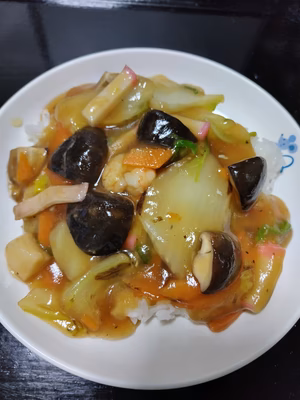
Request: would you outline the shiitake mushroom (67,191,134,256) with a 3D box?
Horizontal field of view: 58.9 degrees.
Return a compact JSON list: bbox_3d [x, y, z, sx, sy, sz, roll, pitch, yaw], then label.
[{"bbox_3d":[-0.033,0.015,0.169,0.039,0.018,0.037,6,74,-3],"label":"shiitake mushroom"}]

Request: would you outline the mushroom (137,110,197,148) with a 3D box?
[{"bbox_3d":[0.015,-0.053,0.200,0.040,0.018,0.024,13,76,-5],"label":"mushroom"}]

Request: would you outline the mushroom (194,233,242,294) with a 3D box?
[{"bbox_3d":[0.042,0.047,0.177,0.025,0.017,0.036,31,62,-36],"label":"mushroom"}]

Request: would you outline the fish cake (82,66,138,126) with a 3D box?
[{"bbox_3d":[-0.032,-0.085,0.213,0.012,0.010,0.057,36,78,10],"label":"fish cake"}]

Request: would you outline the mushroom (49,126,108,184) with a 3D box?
[{"bbox_3d":[-0.045,-0.029,0.185,0.035,0.018,0.043,42,75,16],"label":"mushroom"}]

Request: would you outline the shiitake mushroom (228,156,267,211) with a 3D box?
[{"bbox_3d":[0.072,-0.013,0.195,0.028,0.016,0.037,-8,70,-14],"label":"shiitake mushroom"}]

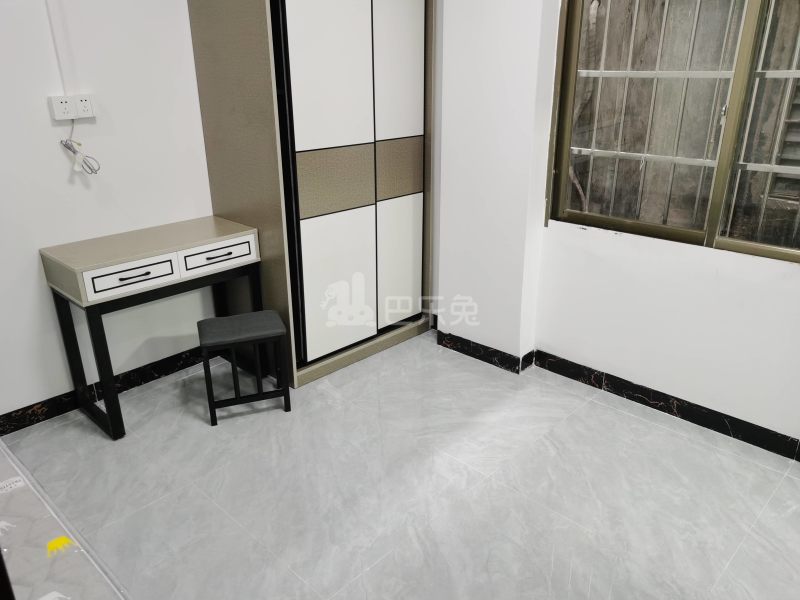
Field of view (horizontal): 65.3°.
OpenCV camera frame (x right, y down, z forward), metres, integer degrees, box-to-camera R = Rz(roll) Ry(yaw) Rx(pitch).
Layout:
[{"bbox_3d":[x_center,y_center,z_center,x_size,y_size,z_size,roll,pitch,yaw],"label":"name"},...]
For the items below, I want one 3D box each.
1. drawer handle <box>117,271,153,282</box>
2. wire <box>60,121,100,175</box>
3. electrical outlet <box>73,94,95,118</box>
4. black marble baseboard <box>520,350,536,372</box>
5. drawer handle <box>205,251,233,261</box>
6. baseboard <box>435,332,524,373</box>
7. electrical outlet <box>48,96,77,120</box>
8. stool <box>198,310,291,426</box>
[{"bbox_3d":[-1.063,-0.095,2.514,0.027,0.015,0.137,19,28,40],"label":"drawer handle"},{"bbox_3d":[-1.326,-0.634,2.587,0.060,0.215,0.130,19,28,40],"label":"wire"},{"bbox_3d":[-1.312,-0.801,2.583,0.034,0.088,0.082,19,28,40],"label":"electrical outlet"},{"bbox_3d":[0.644,0.312,3.188,0.020,0.091,0.136,19,28,41],"label":"black marble baseboard"},{"bbox_3d":[-0.800,-0.194,2.768,0.027,0.015,0.137,19,28,40],"label":"drawer handle"},{"bbox_3d":[0.412,0.269,3.306,0.535,0.090,0.015,19,28,40],"label":"baseboard"},{"bbox_3d":[-1.367,-0.779,2.530,0.034,0.088,0.086,19,28,40],"label":"electrical outlet"},{"bbox_3d":[-0.699,0.293,2.801,0.350,0.425,0.227,-8,22,-19],"label":"stool"}]

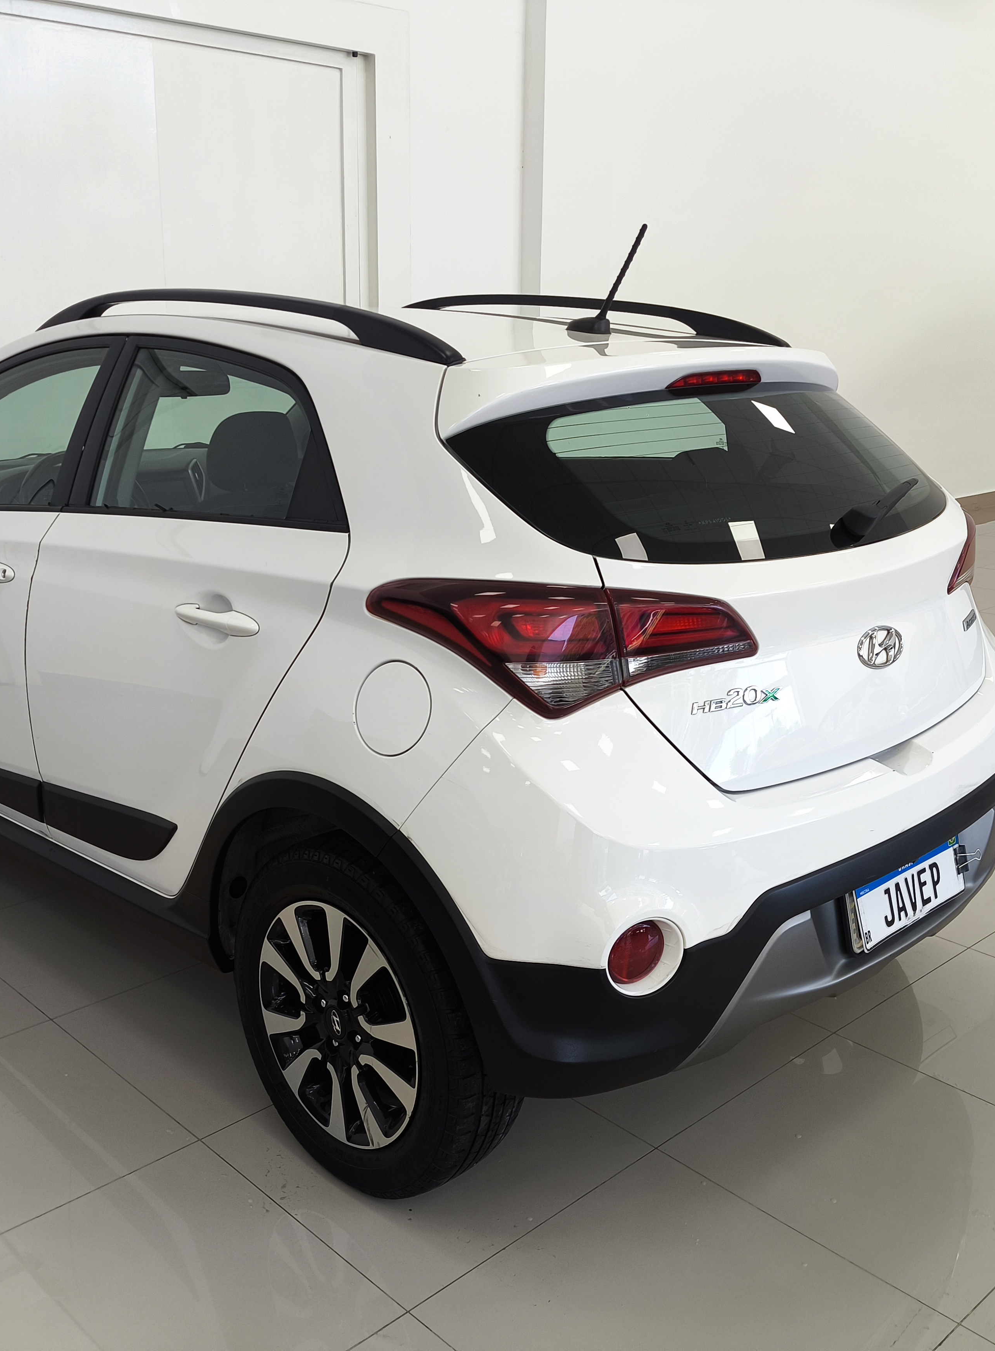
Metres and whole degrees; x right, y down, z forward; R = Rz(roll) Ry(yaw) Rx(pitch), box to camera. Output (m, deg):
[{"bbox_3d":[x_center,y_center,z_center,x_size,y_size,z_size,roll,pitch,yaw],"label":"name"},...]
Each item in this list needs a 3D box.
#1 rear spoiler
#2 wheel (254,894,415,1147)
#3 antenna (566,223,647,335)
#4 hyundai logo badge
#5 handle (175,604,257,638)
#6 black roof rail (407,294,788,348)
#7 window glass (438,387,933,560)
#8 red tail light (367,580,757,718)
[{"bbox_3d":[0.351,-0.558,2.496,0.210,0.160,1.180,14,20,42],"label":"rear spoiler"},{"bbox_3d":[-0.229,0.586,2.283,0.437,0.437,0.160,14,20,42],"label":"wheel"},{"bbox_3d":[0.211,-0.779,2.578,0.200,0.205,0.055,14,20,42],"label":"antenna"},{"bbox_3d":[0.678,-0.049,2.299,0.148,0.074,0.015,-14,3,-44],"label":"hyundai logo badge"},{"bbox_3d":[-0.482,-0.096,2.246,0.245,0.045,0.045,14,20,42],"label":"handle"},{"bbox_3d":[0.148,-0.912,3.354,1.430,0.130,0.070,14,20,42],"label":"black roof rail"},{"bbox_3d":[0.491,-0.370,2.404,1.280,0.080,0.430,-14,59,-44],"label":"window glass"},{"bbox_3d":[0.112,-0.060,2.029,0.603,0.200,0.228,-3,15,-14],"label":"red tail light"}]

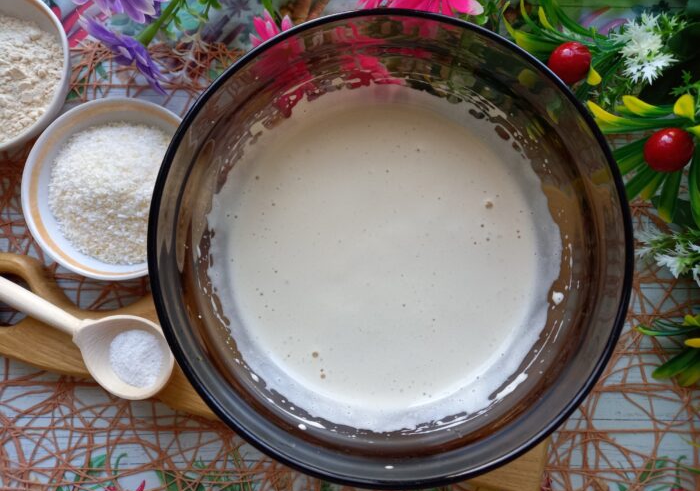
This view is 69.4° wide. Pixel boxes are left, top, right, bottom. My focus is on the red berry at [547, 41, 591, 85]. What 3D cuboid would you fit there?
[{"bbox_3d":[0.152,-0.127,0.352,0.027,0.027,0.027,0,84,1],"label":"red berry"}]

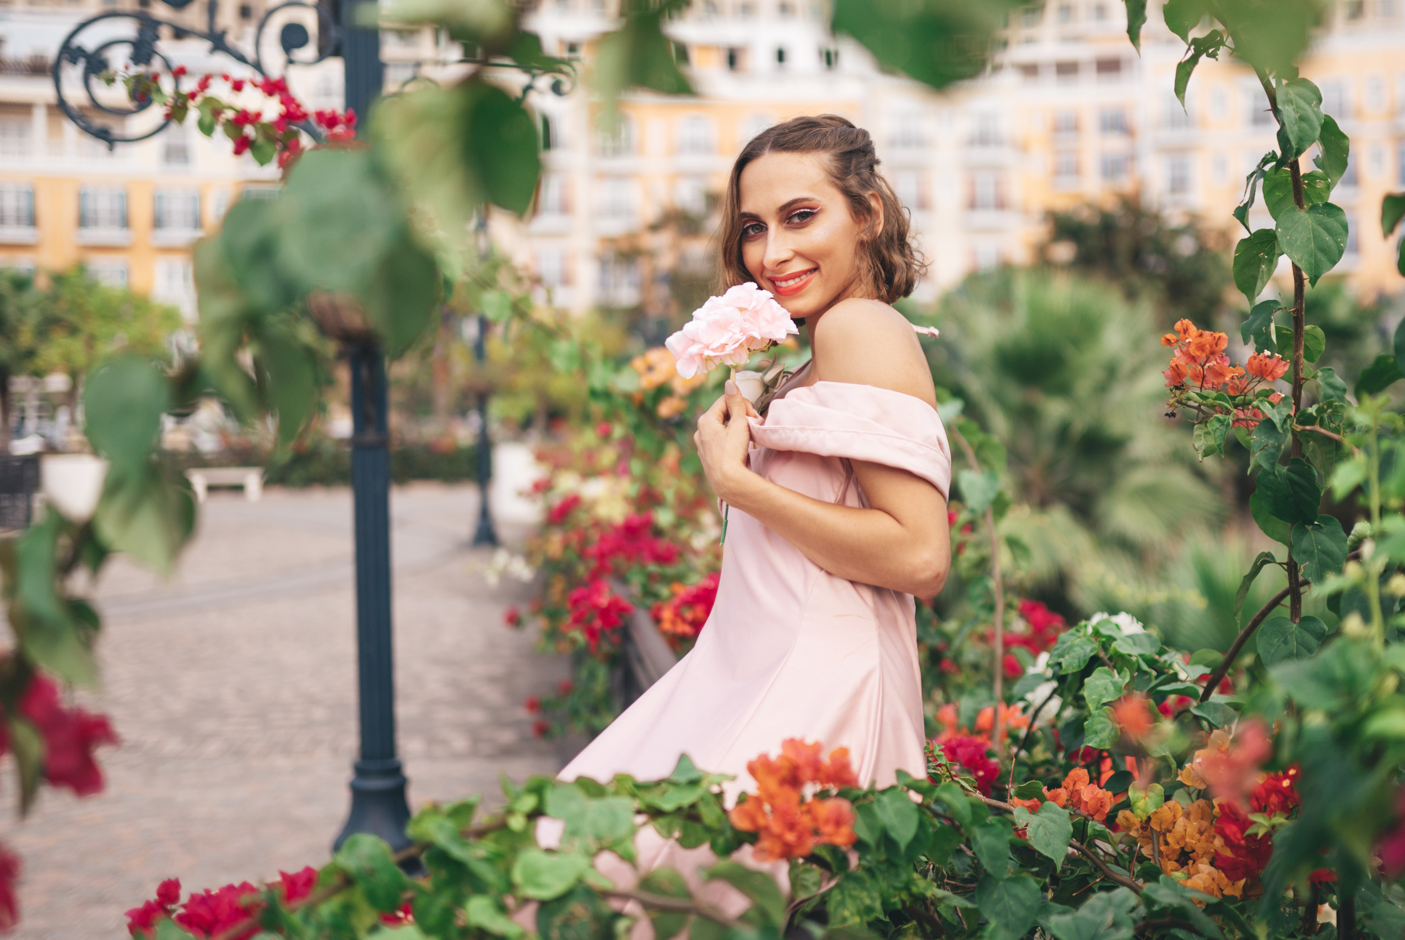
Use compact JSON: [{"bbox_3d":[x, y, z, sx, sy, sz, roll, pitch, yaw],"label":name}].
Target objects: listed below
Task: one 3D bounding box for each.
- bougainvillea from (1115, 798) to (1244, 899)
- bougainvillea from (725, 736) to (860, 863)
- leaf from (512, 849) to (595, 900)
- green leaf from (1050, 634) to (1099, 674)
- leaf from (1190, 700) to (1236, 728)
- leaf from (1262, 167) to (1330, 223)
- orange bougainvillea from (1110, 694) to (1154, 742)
[{"bbox_3d":[0.522,0.414,1.500,0.138,0.110,0.105,-1,2,0],"label":"bougainvillea"},{"bbox_3d":[0.075,0.272,1.130,0.105,0.100,0.090,-1,2,0],"label":"bougainvillea"},{"bbox_3d":[-0.121,0.334,1.130,0.068,0.048,0.020,4,-37,-1],"label":"leaf"},{"bbox_3d":[0.406,0.202,1.500,0.054,0.045,0.035,1,3,17],"label":"green leaf"},{"bbox_3d":[0.555,0.266,1.490,0.050,0.034,0.020,5,-24,2],"label":"leaf"},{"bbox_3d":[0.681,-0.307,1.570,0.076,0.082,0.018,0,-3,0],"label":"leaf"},{"bbox_3d":[0.219,0.126,0.700,0.025,0.026,0.024,0,2,17],"label":"orange bougainvillea"}]

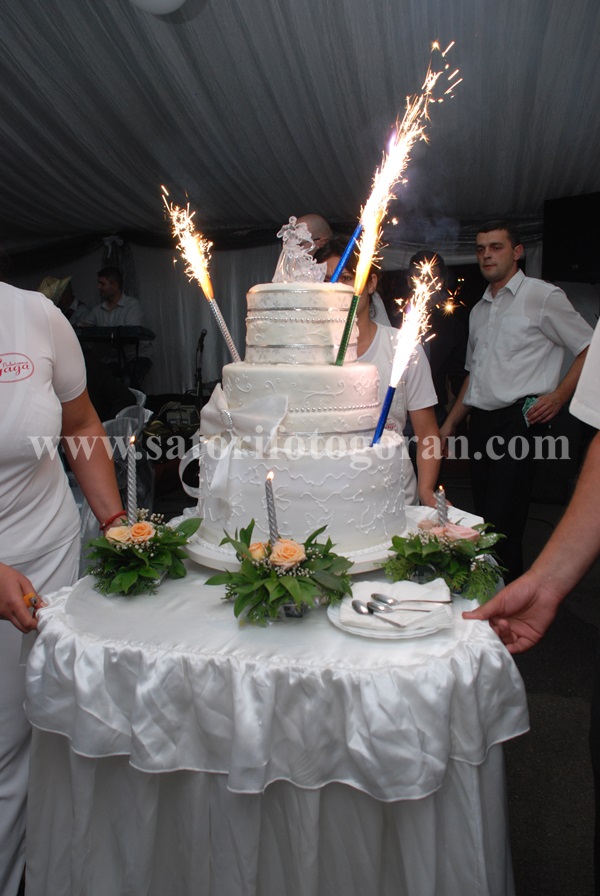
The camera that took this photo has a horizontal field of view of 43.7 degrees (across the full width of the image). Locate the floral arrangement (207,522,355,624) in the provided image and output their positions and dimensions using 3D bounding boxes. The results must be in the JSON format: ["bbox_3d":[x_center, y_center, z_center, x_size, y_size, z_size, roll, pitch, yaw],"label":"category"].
[{"bbox_3d":[-0.043,0.248,1.510,0.295,0.185,0.250,-1,9,0],"label":"floral arrangement"}]

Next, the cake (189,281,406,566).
[{"bbox_3d":[-0.006,-0.085,1.530,0.441,0.502,0.433,0,10,0],"label":"cake"}]

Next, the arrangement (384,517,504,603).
[{"bbox_3d":[0.307,0.240,1.610,0.258,0.165,0.210,-1,9,0],"label":"arrangement"}]

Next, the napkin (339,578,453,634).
[{"bbox_3d":[0.192,0.318,1.501,0.215,0.040,0.200,-1,9,0],"label":"napkin"}]

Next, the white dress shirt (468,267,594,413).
[{"bbox_3d":[0.922,-0.437,2.980,0.290,0.580,0.470,-9,12,-40],"label":"white dress shirt"}]

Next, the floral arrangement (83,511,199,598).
[{"bbox_3d":[-0.347,0.234,1.670,0.260,0.175,0.210,-1,9,0],"label":"floral arrangement"}]

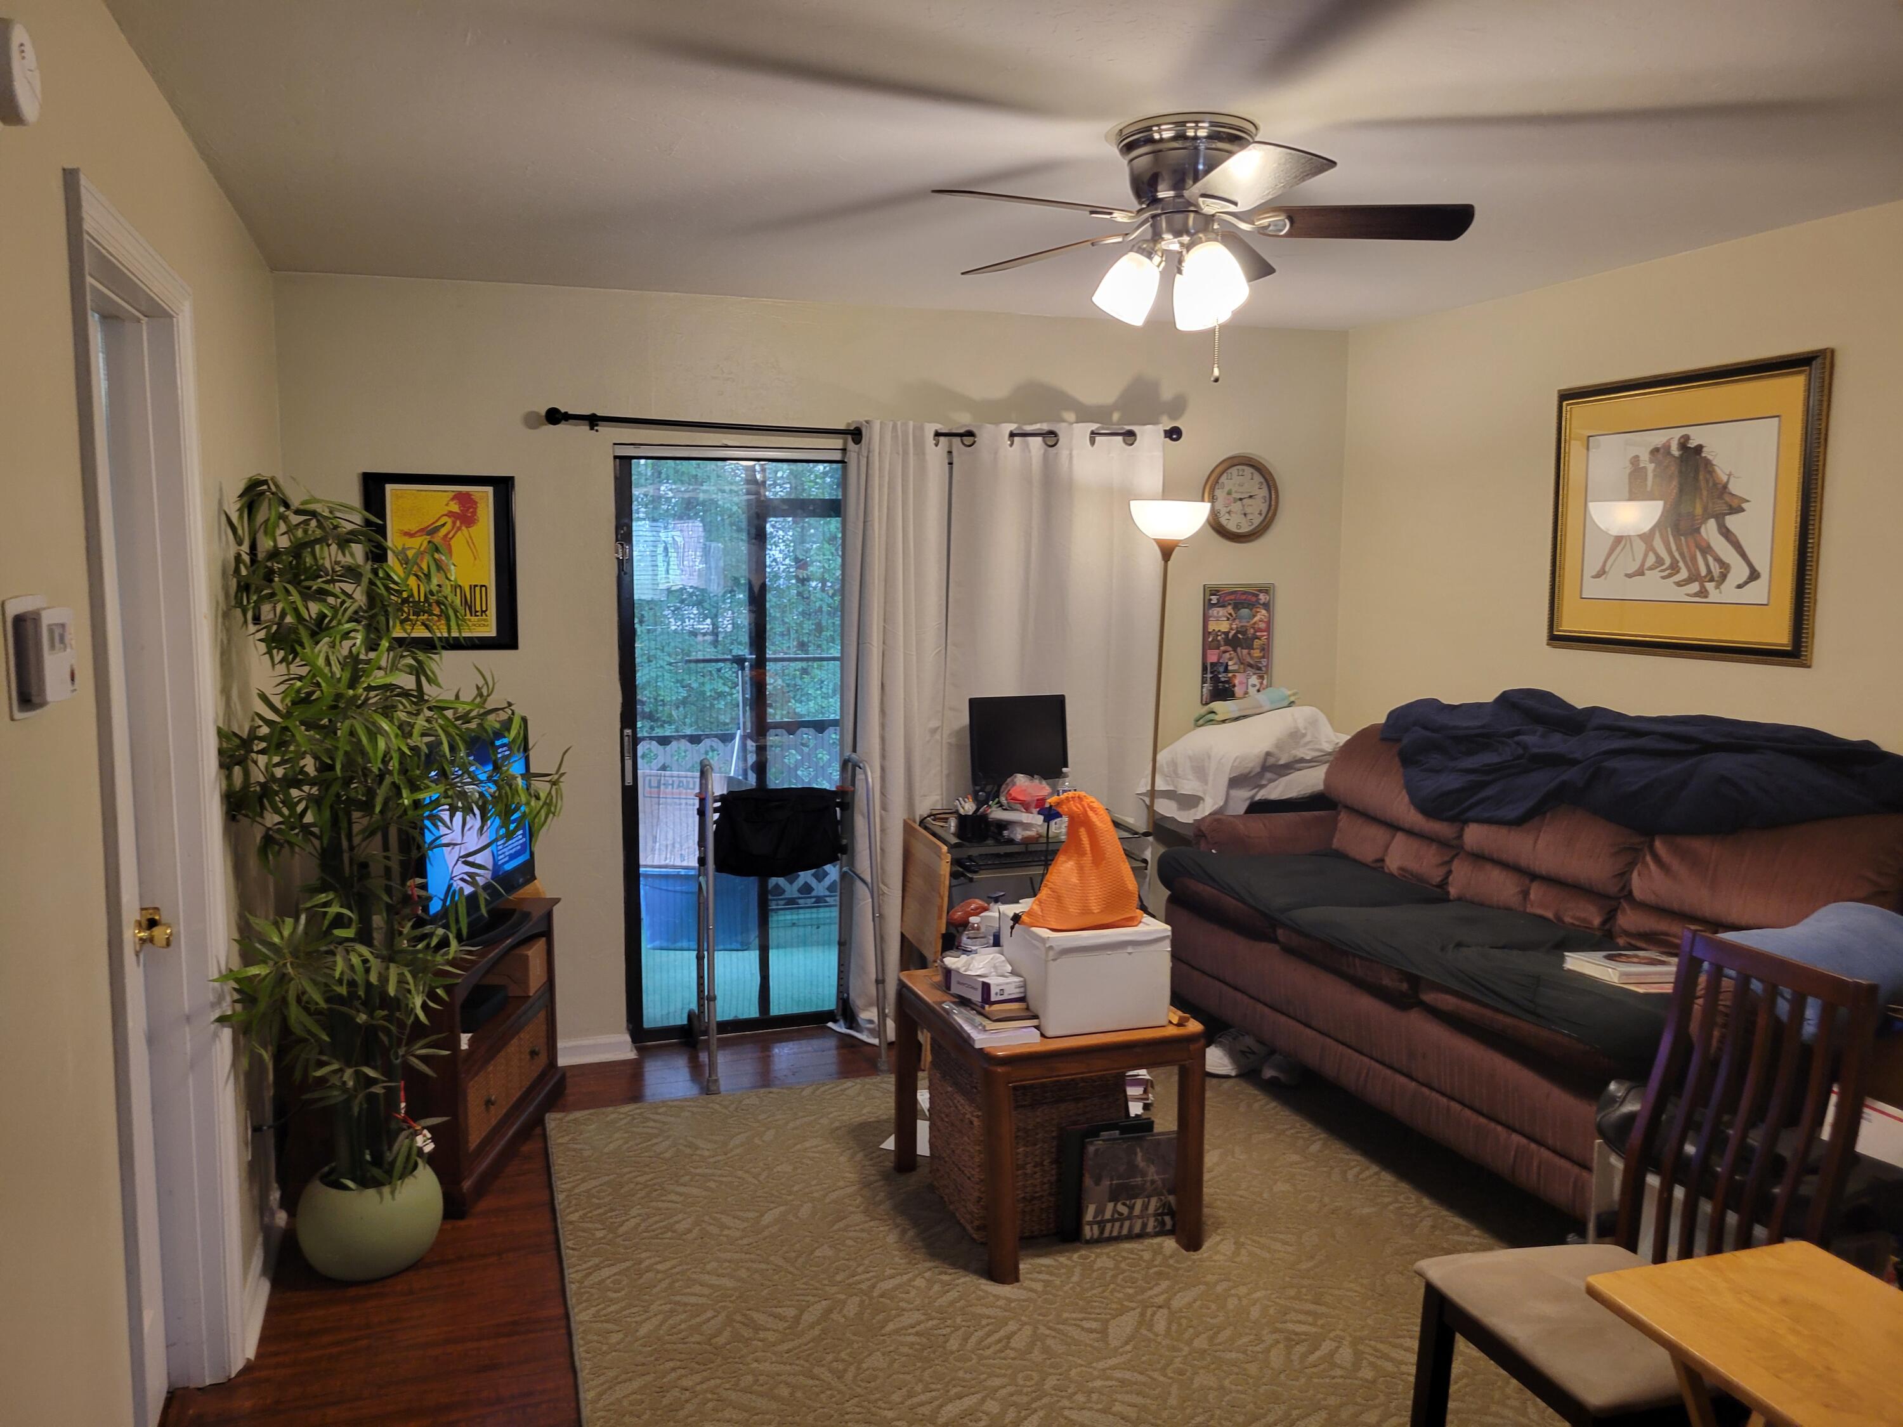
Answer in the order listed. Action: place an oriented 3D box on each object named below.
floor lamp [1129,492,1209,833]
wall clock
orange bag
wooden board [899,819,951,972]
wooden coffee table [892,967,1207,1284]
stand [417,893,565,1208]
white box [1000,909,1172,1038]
[{"bbox_3d":[0.679,0.202,4.733,0.295,1.800,0.295,0,6,-20],"label":"floor lamp"},{"bbox_3d":[1.048,-0.776,5.153,0.305,0.308,0.045,-2,7,-19],"label":"wall clock"},{"bbox_3d":[0.299,0.336,3.306,0.280,0.300,0.170,-1,6,-10],"label":"orange bag"},{"bbox_3d":[-0.080,0.563,4.535,0.035,0.365,0.480,1,5,-15],"label":"wooden board"},{"bbox_3d":[0.225,0.979,3.564,0.550,0.545,0.654,-2,6,-19],"label":"wooden coffee table"},{"bbox_3d":[-1.389,0.889,3.870,0.440,0.605,0.840,0,6,1],"label":"stand"},{"bbox_3d":[0.316,0.600,3.429,0.318,0.237,0.315,-2,6,-19],"label":"white box"}]

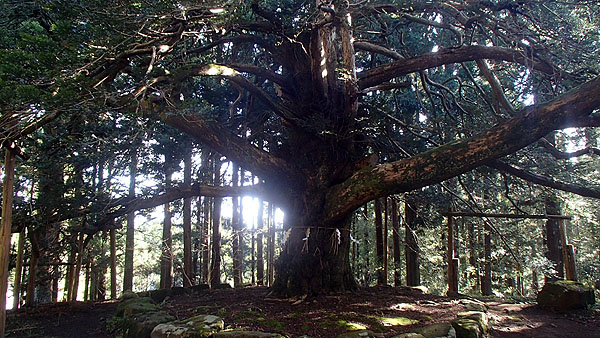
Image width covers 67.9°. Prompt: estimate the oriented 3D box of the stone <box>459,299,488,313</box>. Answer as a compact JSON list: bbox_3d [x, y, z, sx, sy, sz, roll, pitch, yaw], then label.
[{"bbox_3d":[2.918,2.288,7.500,0.500,0.280,0.500,-3,-9,21],"label":"stone"}]

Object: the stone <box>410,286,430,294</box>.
[{"bbox_3d":[2.896,2.942,10.800,0.450,0.190,0.400,-2,-8,15],"label":"stone"}]

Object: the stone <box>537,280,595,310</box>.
[{"bbox_3d":[5.282,2.499,8.900,1.100,0.550,0.800,-4,-9,31],"label":"stone"}]

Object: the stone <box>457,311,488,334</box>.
[{"bbox_3d":[2.552,2.261,6.600,0.460,0.340,0.500,-3,-9,21],"label":"stone"}]

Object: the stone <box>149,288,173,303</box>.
[{"bbox_3d":[-2.910,2.634,9.300,0.500,0.280,0.450,3,-8,-17],"label":"stone"}]

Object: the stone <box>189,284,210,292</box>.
[{"bbox_3d":[-2.435,2.893,10.800,0.530,0.200,0.420,2,-8,-13],"label":"stone"}]

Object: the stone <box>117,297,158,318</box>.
[{"bbox_3d":[-2.912,2.473,8.000,0.720,0.340,0.650,3,-8,-20],"label":"stone"}]

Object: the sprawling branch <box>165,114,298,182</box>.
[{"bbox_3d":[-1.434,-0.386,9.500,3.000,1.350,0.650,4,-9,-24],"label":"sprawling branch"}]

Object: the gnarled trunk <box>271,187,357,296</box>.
[{"bbox_3d":[0.316,1.644,10.400,1.980,2.500,1.900,0,-8,2],"label":"gnarled trunk"}]

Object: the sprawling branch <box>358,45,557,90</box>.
[{"bbox_3d":[3.510,-2.330,10.400,4.400,0.950,0.800,-1,-8,7],"label":"sprawling branch"}]

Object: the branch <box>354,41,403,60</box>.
[{"bbox_3d":[1.938,-2.945,11.100,1.250,0.500,0.500,0,-8,0],"label":"branch"}]

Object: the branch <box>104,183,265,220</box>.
[{"bbox_3d":[-2.694,0.780,10.600,3.800,0.850,0.650,0,-8,3],"label":"branch"}]

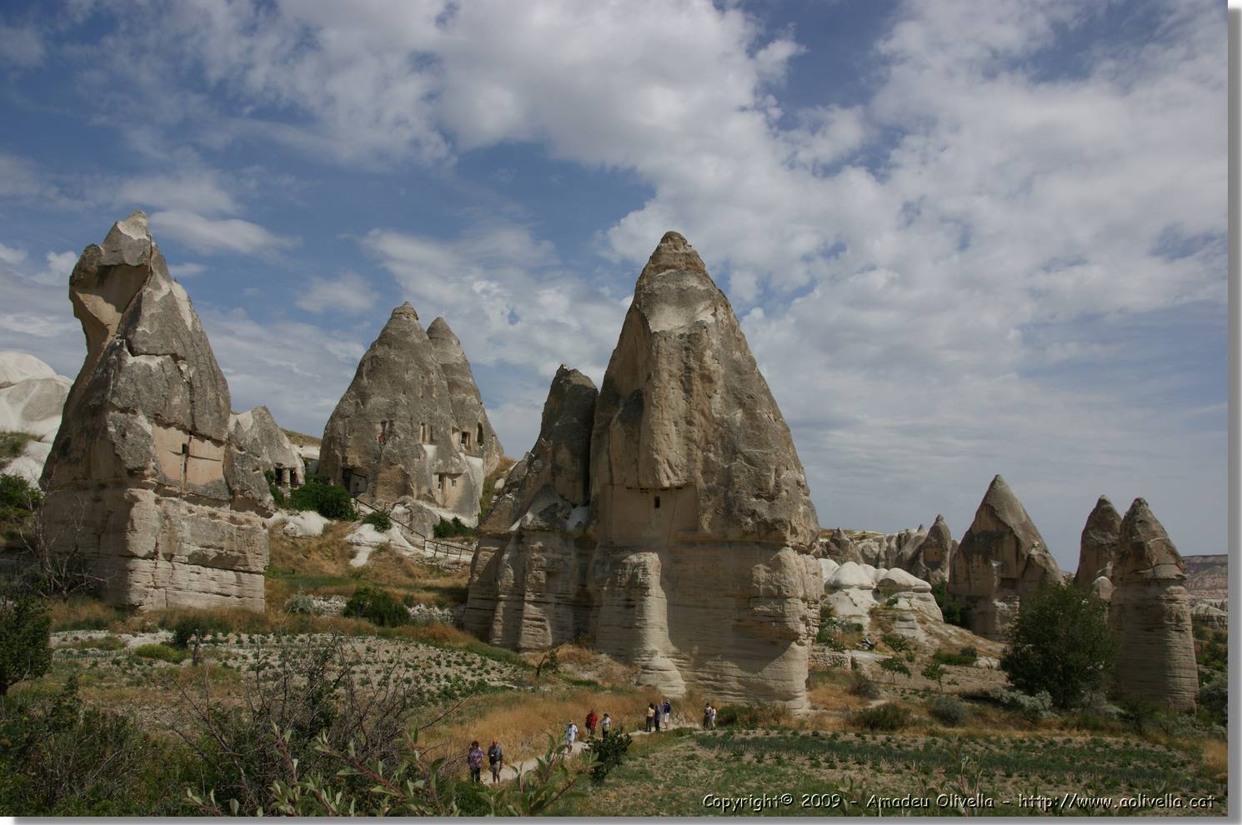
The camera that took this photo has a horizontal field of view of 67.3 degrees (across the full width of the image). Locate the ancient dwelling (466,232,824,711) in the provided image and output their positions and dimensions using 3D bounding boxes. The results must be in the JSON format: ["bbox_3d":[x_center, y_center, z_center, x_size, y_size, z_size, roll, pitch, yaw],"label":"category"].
[{"bbox_3d":[2.400,3.570,75.611,26.000,38.000,18.000,-2,-13,8],"label":"ancient dwelling"}]

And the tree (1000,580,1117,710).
[{"bbox_3d":[31.928,16.943,68.000,8.475,9.196,8.000,-6,-14,24],"label":"tree"}]

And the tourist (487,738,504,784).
[{"bbox_3d":[-4.950,13.840,37.045,0.600,1.740,0.400,-4,-14,19],"label":"tourist"}]

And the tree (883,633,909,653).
[{"bbox_3d":[25.926,21.742,88.000,2.488,1.880,2.300,-4,-14,16],"label":"tree"}]

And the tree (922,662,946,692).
[{"bbox_3d":[25.871,21.808,77.000,2.097,2.487,2.100,-4,-14,17],"label":"tree"}]

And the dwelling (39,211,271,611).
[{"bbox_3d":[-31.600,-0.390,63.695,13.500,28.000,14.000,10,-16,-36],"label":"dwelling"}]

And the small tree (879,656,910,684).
[{"bbox_3d":[24.700,23.287,84.432,2.800,2.650,2.700,-4,-14,17],"label":"small tree"}]

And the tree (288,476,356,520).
[{"bbox_3d":[-25.000,7.179,78.375,5.400,3.600,4.500,3,-13,-11],"label":"tree"}]

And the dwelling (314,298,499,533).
[{"bbox_3d":[-22.066,0.640,97.000,18.896,24.371,17.000,3,-13,-13],"label":"dwelling"}]

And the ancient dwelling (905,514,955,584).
[{"bbox_3d":[56.889,25.682,171.888,9.367,13.702,9.000,-4,-14,17],"label":"ancient dwelling"}]

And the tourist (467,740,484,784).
[{"bbox_3d":[-5.813,13.946,37.200,0.550,1.650,0.400,-1,-13,3],"label":"tourist"}]

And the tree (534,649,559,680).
[{"bbox_3d":[-5.507,18.674,69.000,1.879,2.235,1.900,1,-13,-4],"label":"tree"}]

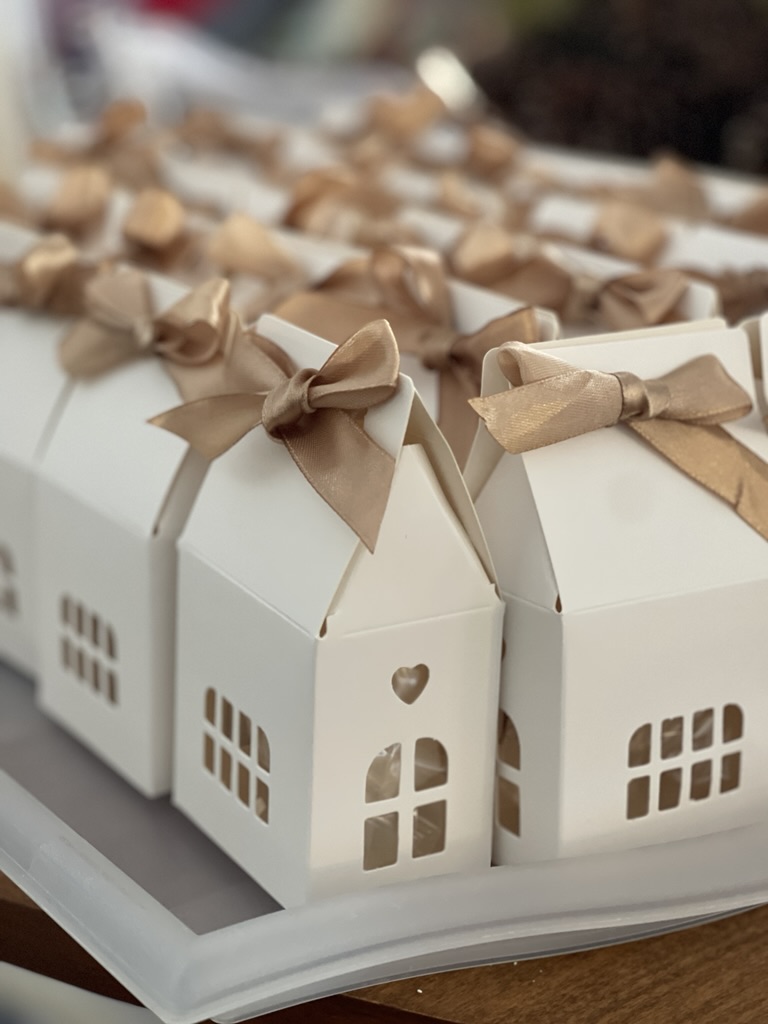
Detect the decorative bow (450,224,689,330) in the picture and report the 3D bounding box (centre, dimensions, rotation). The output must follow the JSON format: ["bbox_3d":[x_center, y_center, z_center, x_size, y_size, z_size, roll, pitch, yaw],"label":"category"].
[{"bbox_3d":[0.077,-0.097,0.788,0.044,0.044,0.108,-8,19,-30],"label":"decorative bow"}]

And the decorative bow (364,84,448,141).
[{"bbox_3d":[0.017,-0.301,1.432,0.035,0.041,0.072,-8,19,-30],"label":"decorative bow"}]

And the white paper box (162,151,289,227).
[{"bbox_3d":[-0.091,-0.107,1.108,0.072,0.185,0.105,-8,19,-30],"label":"white paper box"}]

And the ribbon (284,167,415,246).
[{"bbox_3d":[-0.018,-0.156,0.968,0.037,0.041,0.082,-8,19,-30],"label":"ribbon"}]

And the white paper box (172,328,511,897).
[{"bbox_3d":[-0.018,0.031,0.660,0.072,0.185,0.105,-8,19,-30],"label":"white paper box"}]

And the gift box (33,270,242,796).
[{"bbox_3d":[-0.084,0.002,0.753,0.072,0.185,0.105,-9,20,-32],"label":"gift box"}]

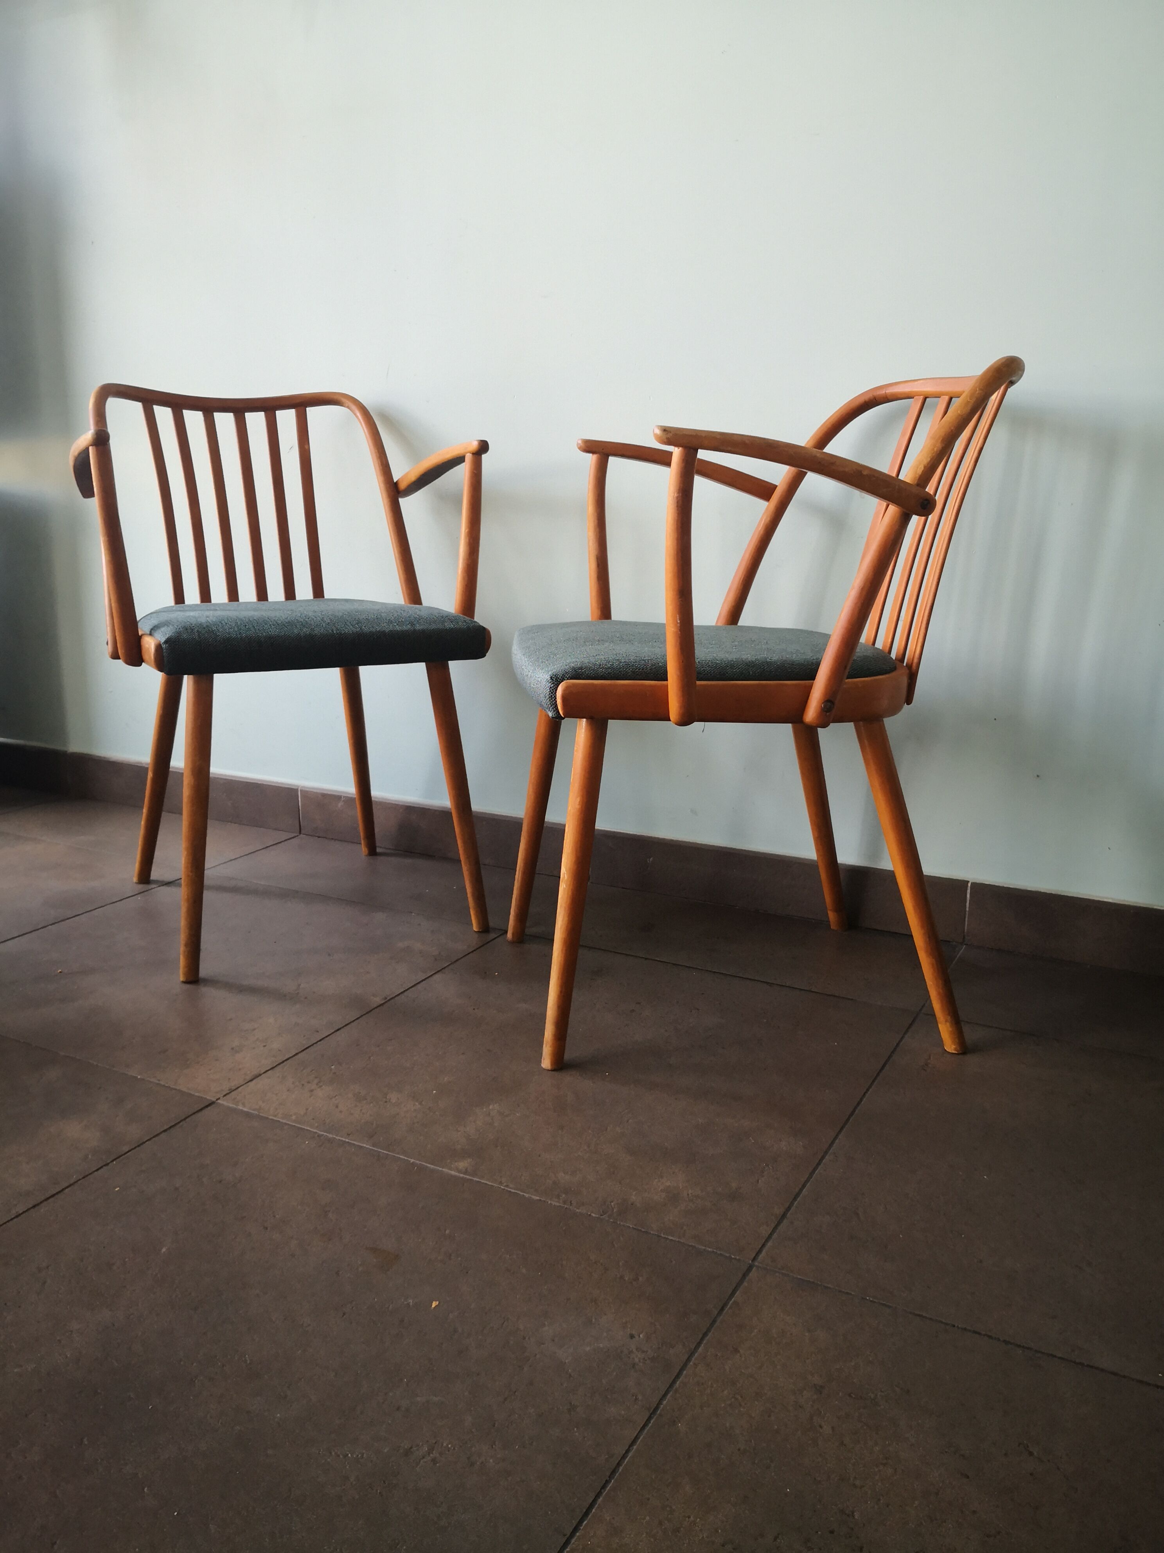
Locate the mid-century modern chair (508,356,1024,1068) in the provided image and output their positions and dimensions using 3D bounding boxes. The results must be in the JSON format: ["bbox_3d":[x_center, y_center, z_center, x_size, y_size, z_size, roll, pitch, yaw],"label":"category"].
[{"bbox_3d":[0.208,-0.102,1.523,0.565,0.785,0.550,-1,13,-8],"label":"mid-century modern chair"}]

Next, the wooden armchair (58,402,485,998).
[{"bbox_3d":[-0.462,-0.185,1.854,0.550,0.785,0.565,-6,15,-29],"label":"wooden armchair"}]

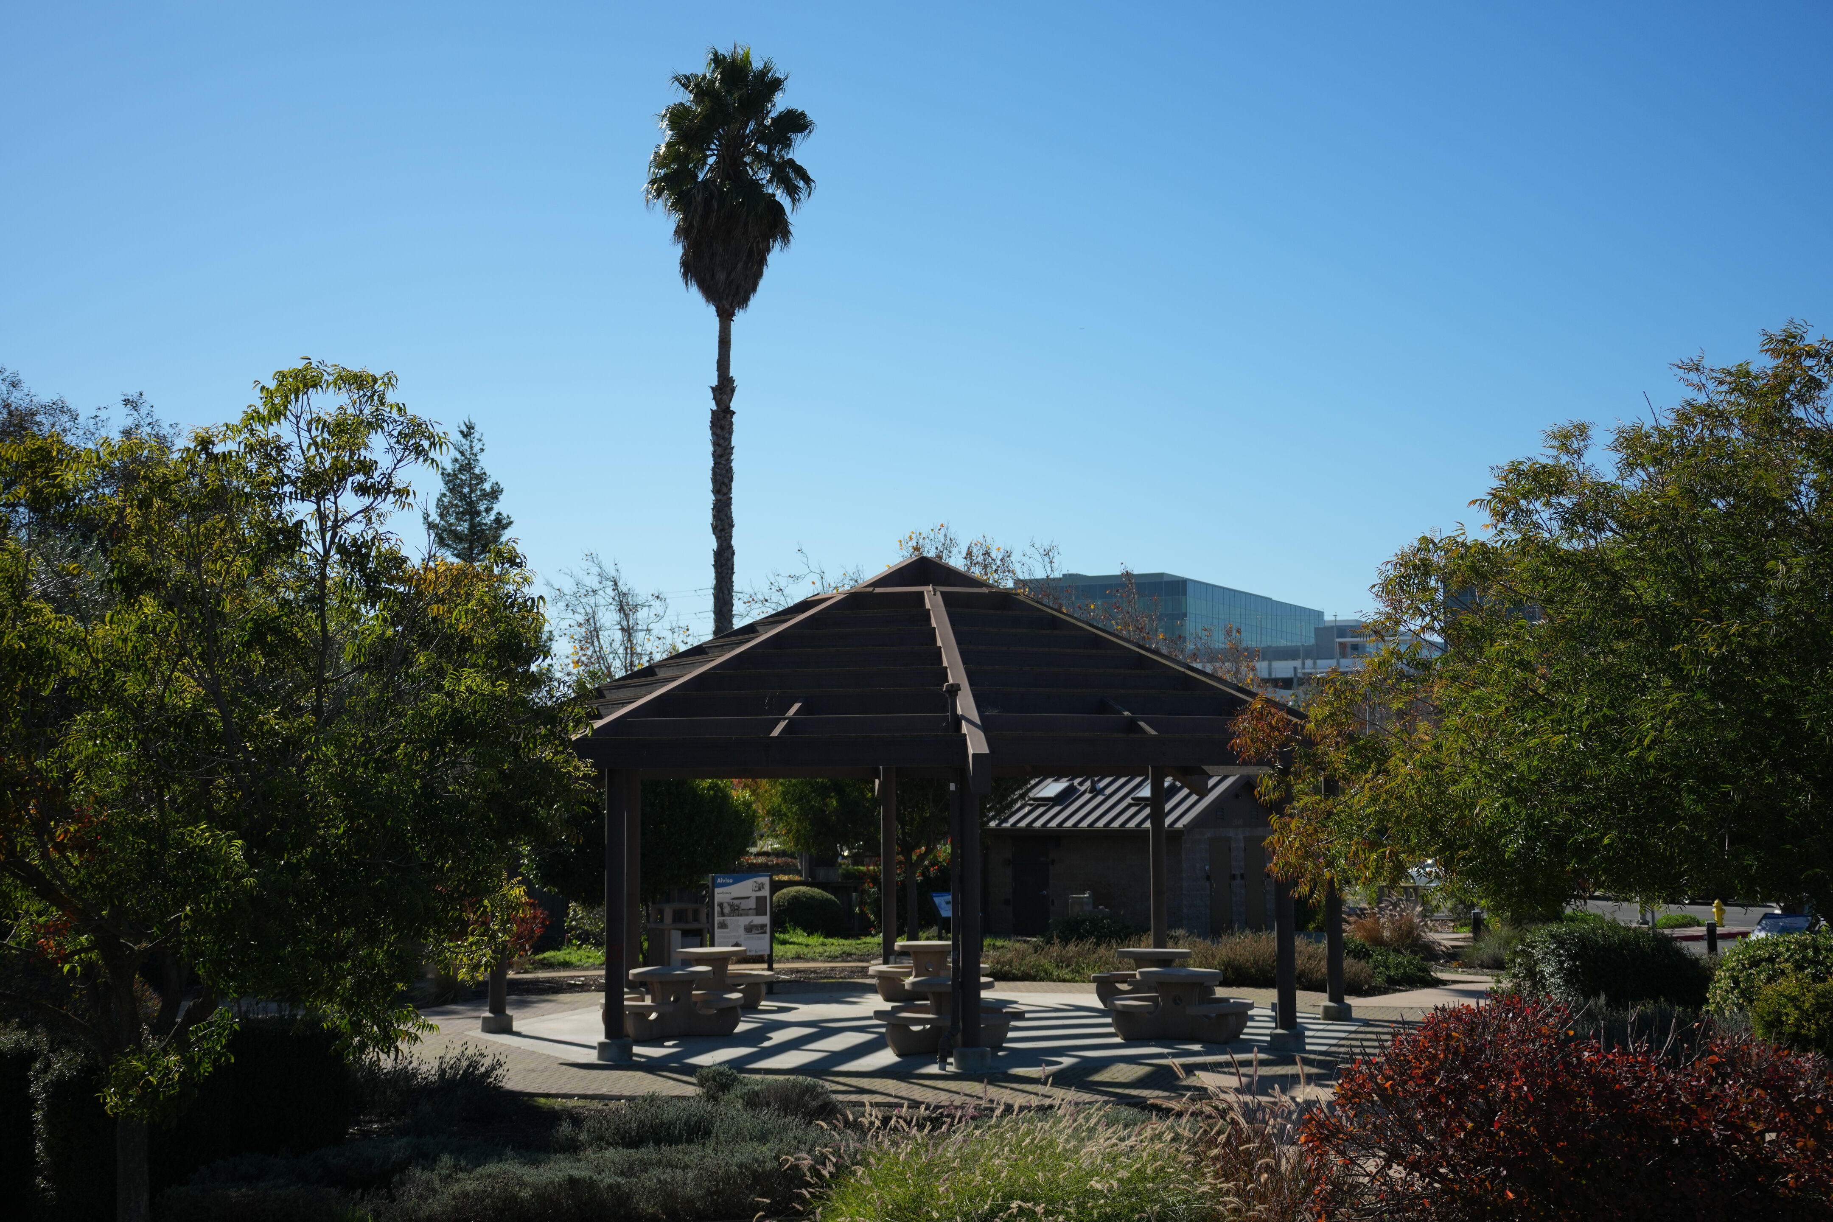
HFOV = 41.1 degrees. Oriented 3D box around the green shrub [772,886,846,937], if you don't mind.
[{"bbox_3d":[-2.329,6.484,52.647,1.620,1.100,1.550,0,-5,0],"label":"green shrub"}]

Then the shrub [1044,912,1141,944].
[{"bbox_3d":[3.521,6.284,48.647,2.000,0.800,1.500,0,-5,0],"label":"shrub"}]

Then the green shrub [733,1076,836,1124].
[{"bbox_3d":[-1.140,4.182,21.029,0.920,0.500,0.850,0,-5,0],"label":"green shrub"}]

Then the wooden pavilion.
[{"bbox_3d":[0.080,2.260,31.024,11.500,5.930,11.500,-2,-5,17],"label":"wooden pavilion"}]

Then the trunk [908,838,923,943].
[{"bbox_3d":[-0.014,5.627,49.205,0.280,2.200,0.280,0,-5,0],"label":"trunk"}]

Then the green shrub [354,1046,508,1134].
[{"bbox_3d":[-4.067,4.030,20.441,1.270,0.740,1.050,0,-5,0],"label":"green shrub"}]

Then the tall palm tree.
[{"bbox_3d":[-4.696,-3.301,60.475,4.100,21.900,4.100,0,-5,0],"label":"tall palm tree"}]

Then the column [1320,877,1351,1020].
[{"bbox_3d":[5.366,3.683,31.391,0.380,3.100,0.380,0,-5,-5],"label":"column"}]

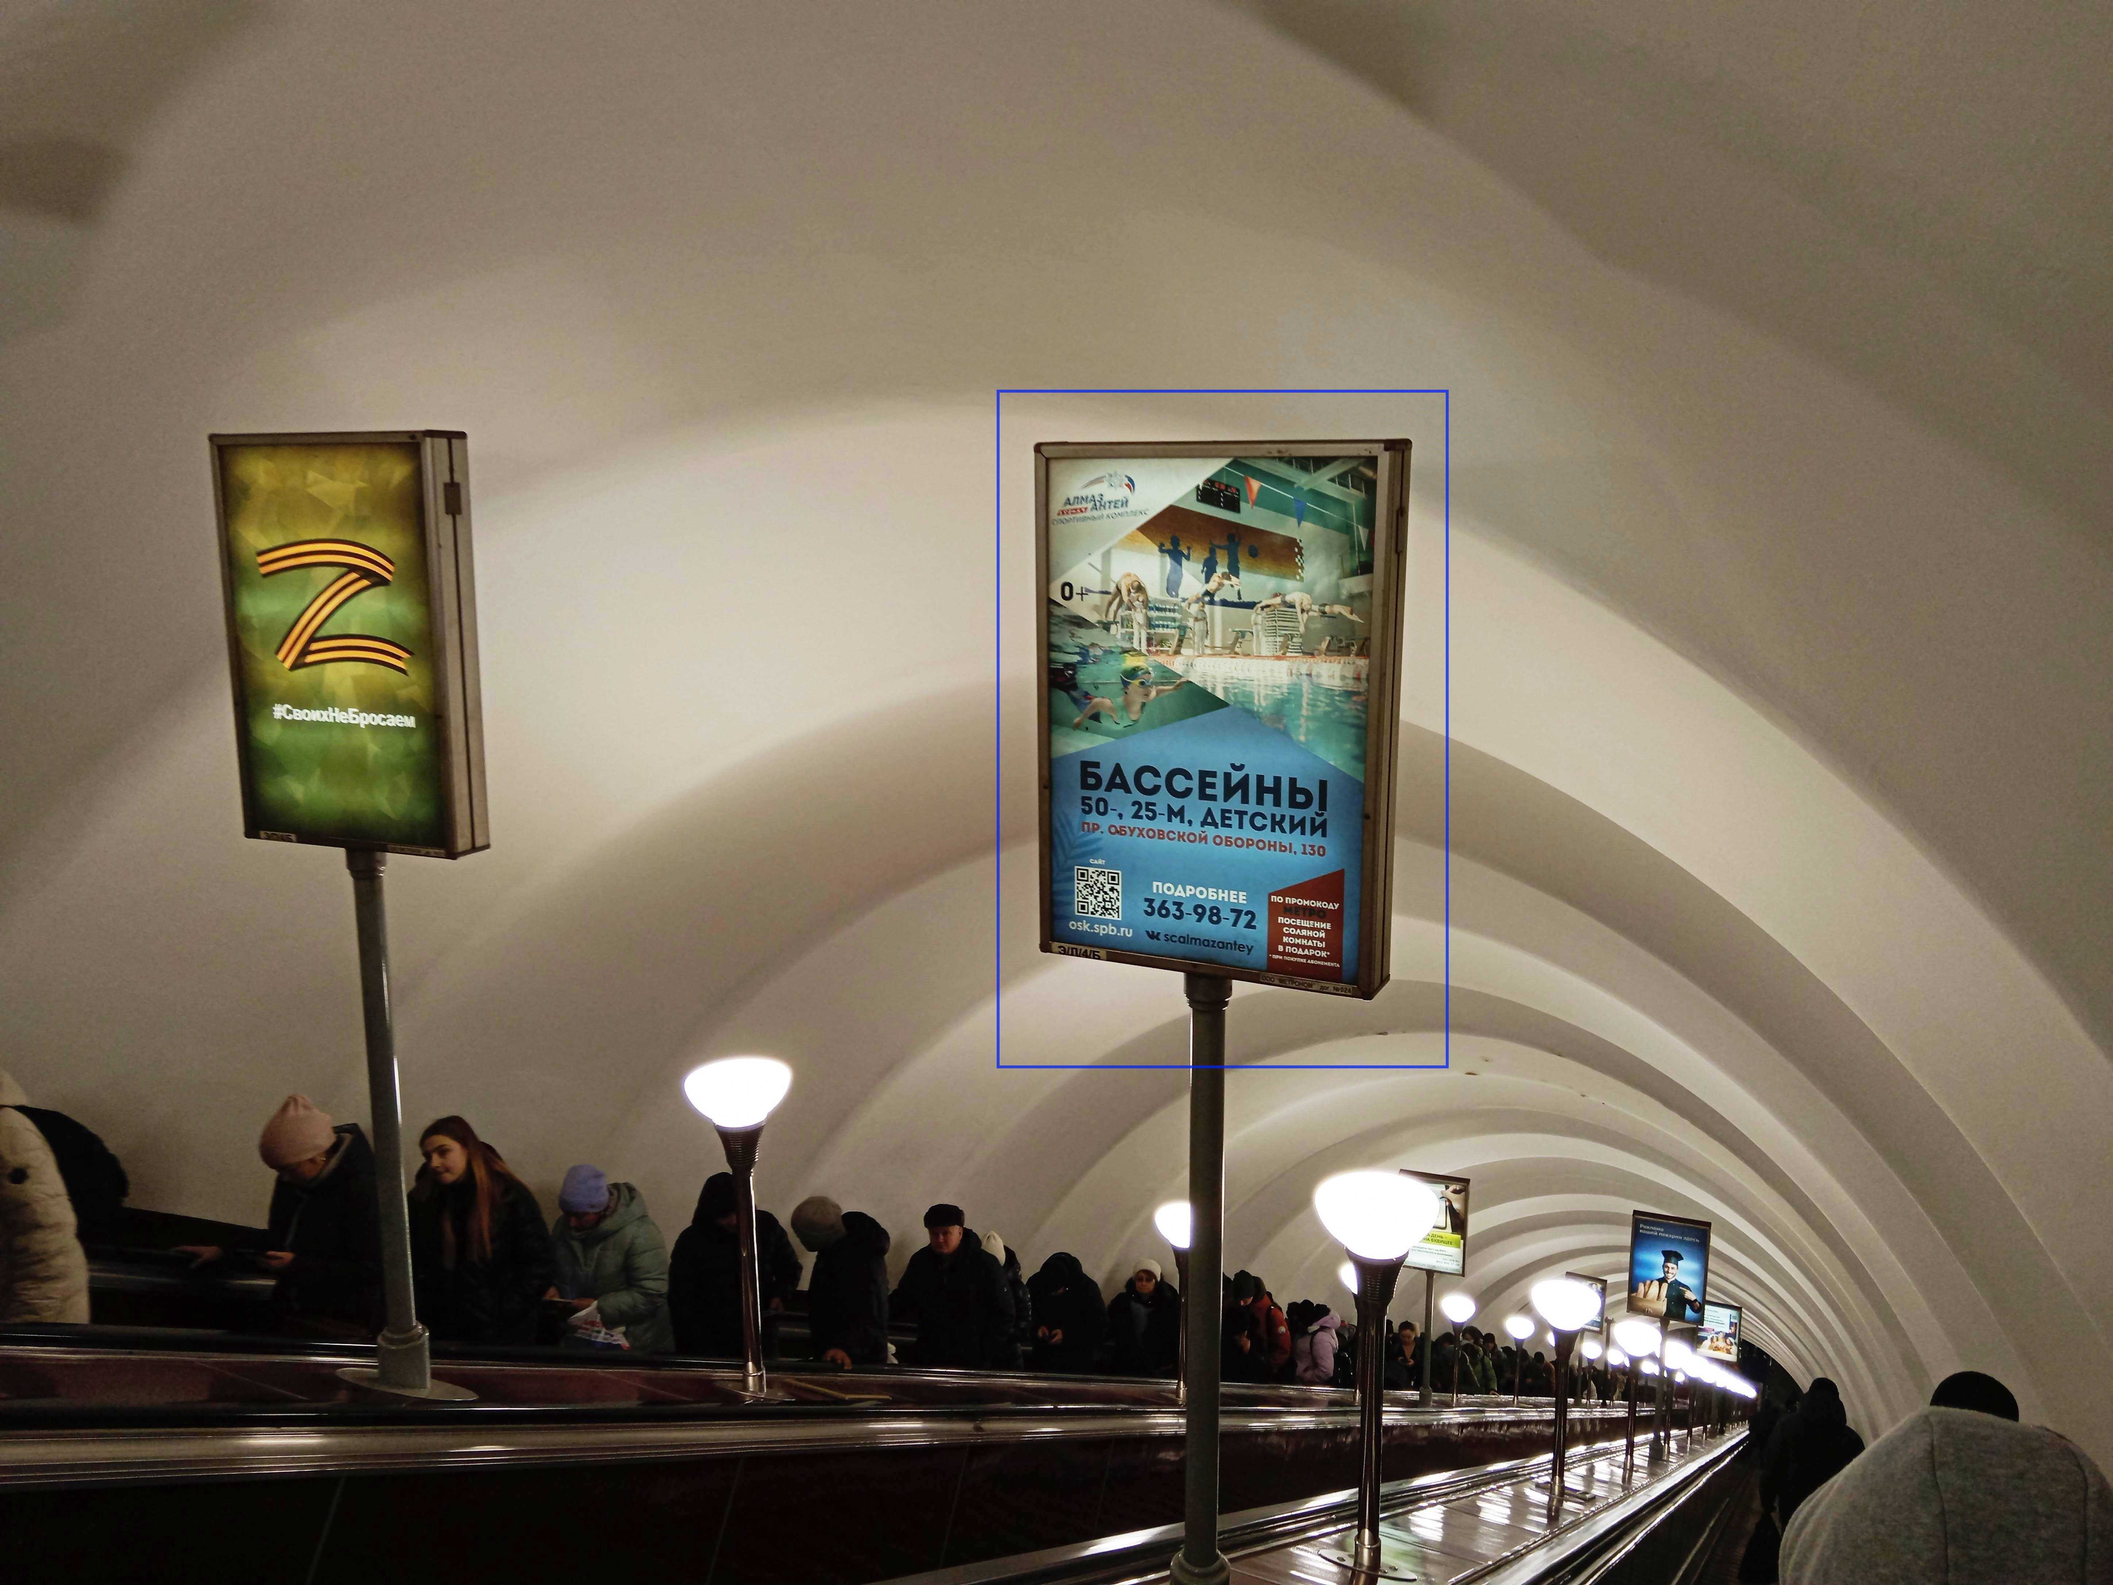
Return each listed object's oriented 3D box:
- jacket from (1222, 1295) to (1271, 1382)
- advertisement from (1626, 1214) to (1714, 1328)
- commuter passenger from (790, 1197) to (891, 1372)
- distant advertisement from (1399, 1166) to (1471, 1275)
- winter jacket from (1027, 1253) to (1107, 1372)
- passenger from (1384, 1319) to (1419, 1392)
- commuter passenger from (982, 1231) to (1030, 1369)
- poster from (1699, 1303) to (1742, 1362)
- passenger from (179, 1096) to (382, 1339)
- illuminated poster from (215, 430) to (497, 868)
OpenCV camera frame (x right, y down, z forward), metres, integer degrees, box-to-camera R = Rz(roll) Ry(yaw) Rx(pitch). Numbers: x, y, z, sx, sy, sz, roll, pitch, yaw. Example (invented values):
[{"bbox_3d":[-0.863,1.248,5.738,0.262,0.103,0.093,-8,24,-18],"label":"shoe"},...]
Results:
[{"bbox_3d":[1.592,4.751,14.329,0.550,0.820,0.420,5,12,25],"label":"jacket"},{"bbox_3d":[5.643,4.360,15.166,0.670,0.983,0.129,5,11,24],"label":"advertisement"},{"bbox_3d":[-0.950,2.490,7.170,0.520,1.681,0.440,10,16,40],"label":"commuter passenger"},{"bbox_3d":[3.729,4.225,16.276,0.670,0.983,0.129,5,12,25],"label":"distant advertisement"},{"bbox_3d":[0.054,3.149,9.820,0.520,0.977,0.380,5,13,22],"label":"winter jacket"},{"bbox_3d":[4.370,7.468,20.873,0.500,1.660,0.420,3,11,14],"label":"passenger"},{"bbox_3d":[-0.307,3.210,9.236,0.500,1.662,0.360,6,13,25],"label":"commuter passenger"},{"bbox_3d":[10.990,8.948,27.397,0.670,0.983,0.129,5,12,25],"label":"poster"},{"bbox_3d":[-2.208,1.673,5.015,0.550,1.610,0.500,6,13,25],"label":"passenger"},{"bbox_3d":[-1.702,-0.361,3.982,0.670,0.983,0.129,4,11,23],"label":"illuminated poster"}]

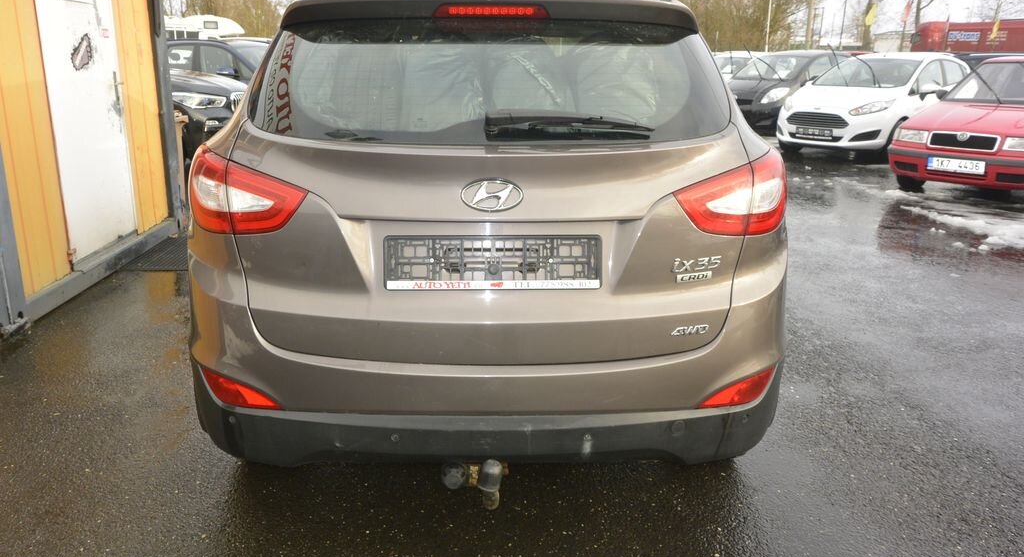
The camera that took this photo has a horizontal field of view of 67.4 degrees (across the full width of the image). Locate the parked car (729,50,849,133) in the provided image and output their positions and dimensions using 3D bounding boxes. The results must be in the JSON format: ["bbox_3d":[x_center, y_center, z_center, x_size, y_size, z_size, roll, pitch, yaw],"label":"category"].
[{"bbox_3d":[5.325,-3.547,14.628,3.770,1.530,1.700,-13,20,-37],"label":"parked car"}]

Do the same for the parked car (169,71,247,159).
[{"bbox_3d":[-5.181,-2.802,11.832,4.650,1.660,1.890,13,21,38],"label":"parked car"}]

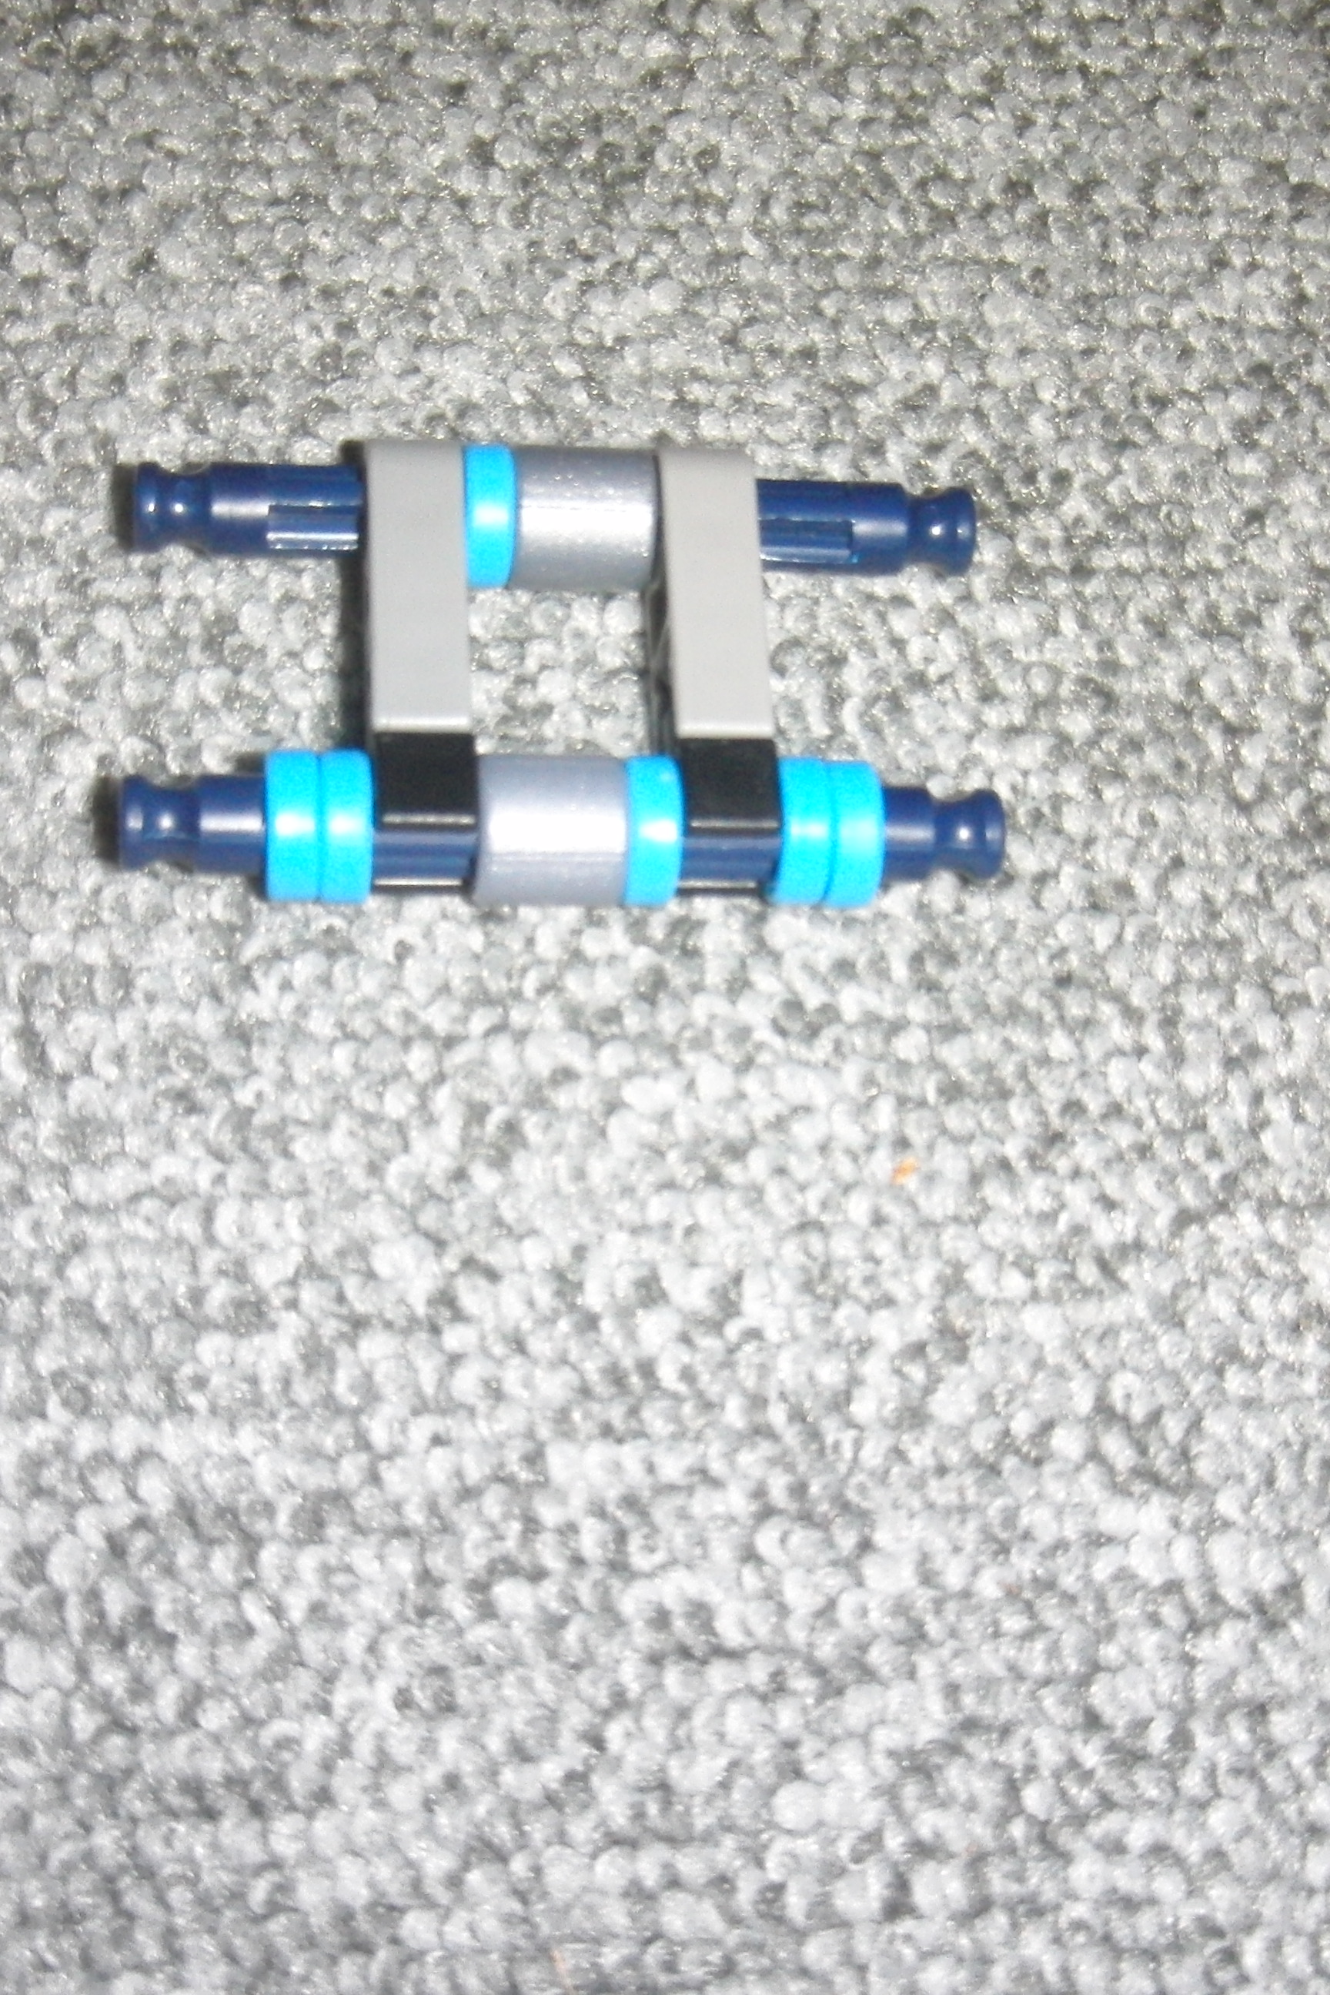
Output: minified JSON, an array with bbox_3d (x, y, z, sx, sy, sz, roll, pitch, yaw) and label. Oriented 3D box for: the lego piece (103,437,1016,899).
[{"bbox_3d":[-0.006,-0.021,0.185,0.054,0.010,0.032,0,66,-8],"label":"lego piece"}]

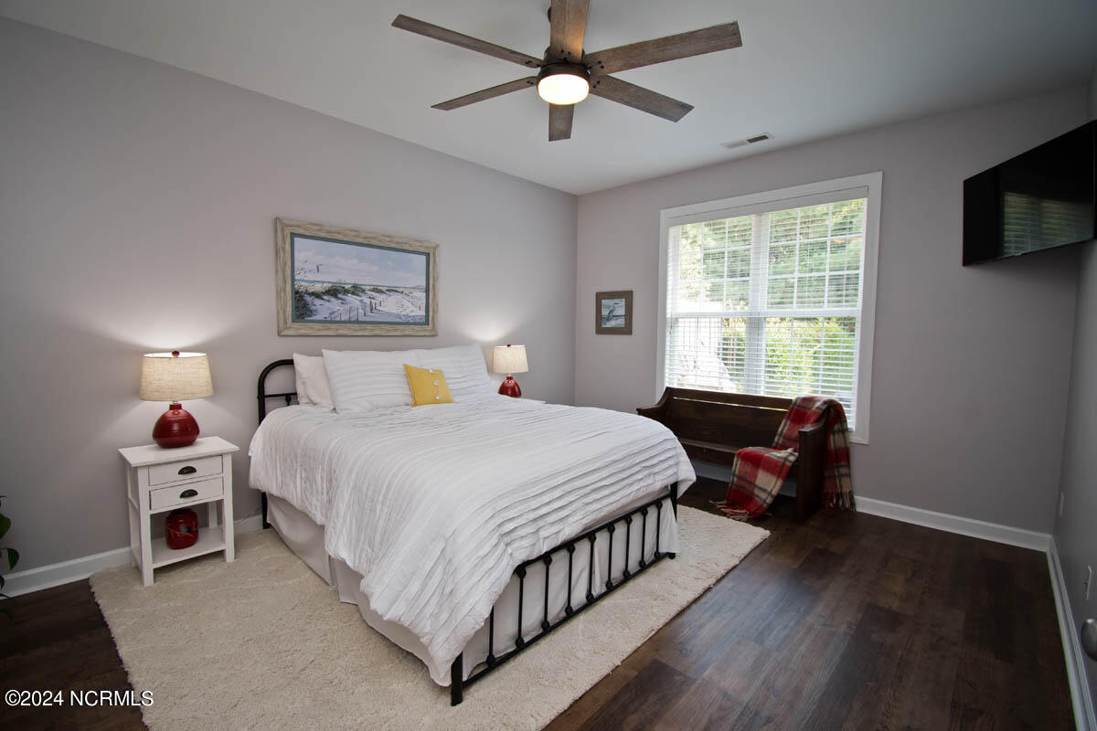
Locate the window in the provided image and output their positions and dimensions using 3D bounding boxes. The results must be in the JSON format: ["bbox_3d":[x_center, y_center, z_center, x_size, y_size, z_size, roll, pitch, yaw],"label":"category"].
[{"bbox_3d":[1.658,-0.425,3.716,1.636,1.873,0.120,4,6,40],"label":"window"}]

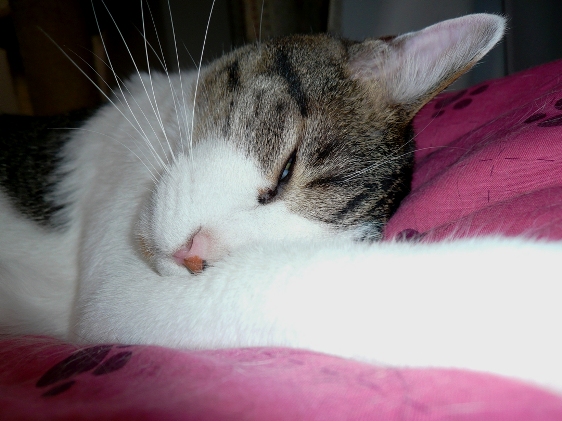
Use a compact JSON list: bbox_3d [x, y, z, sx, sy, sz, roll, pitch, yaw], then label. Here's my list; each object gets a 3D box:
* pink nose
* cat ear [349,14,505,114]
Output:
[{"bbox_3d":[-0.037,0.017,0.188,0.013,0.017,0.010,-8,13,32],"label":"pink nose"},{"bbox_3d":[0.072,-0.070,0.220,0.070,0.035,0.023,-21,-13,-6],"label":"cat ear"}]

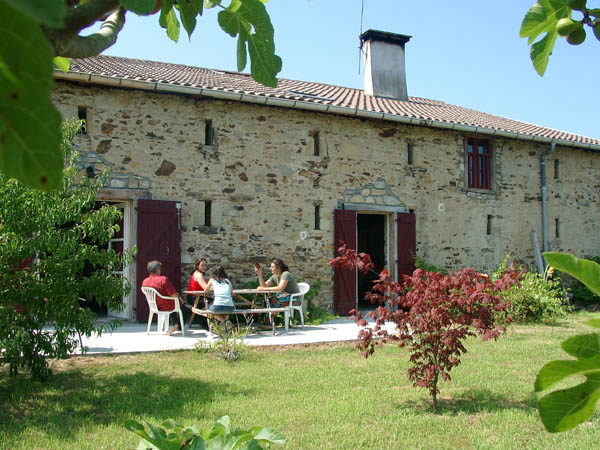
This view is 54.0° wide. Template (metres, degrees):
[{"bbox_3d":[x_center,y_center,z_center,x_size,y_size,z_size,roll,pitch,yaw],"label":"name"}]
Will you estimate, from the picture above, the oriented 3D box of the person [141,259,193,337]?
[{"bbox_3d":[-2.285,1.245,10.074,0.792,1.238,0.495,2,-5,-28],"label":"person"}]

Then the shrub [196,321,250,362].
[{"bbox_3d":[-0.963,1.466,7.416,0.660,0.530,0.600,0,-4,0],"label":"shrub"}]

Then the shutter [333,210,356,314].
[{"bbox_3d":[1.056,0.869,13.805,0.592,2.443,0.050,2,-5,-26],"label":"shutter"}]

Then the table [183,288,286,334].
[{"bbox_3d":[-1.220,1.531,10.510,1.655,0.732,1.608,2,-5,-24],"label":"table"}]

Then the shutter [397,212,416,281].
[{"bbox_3d":[2.525,0.885,13.798,0.528,2.308,0.060,2,-5,-26],"label":"shutter"}]

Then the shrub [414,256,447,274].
[{"bbox_3d":[3.256,1.448,14.590,0.941,1.238,0.594,2,-5,-26],"label":"shrub"}]

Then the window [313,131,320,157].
[{"bbox_3d":[0.393,-1.897,13.798,0.133,0.593,0.100,2,-5,-26],"label":"window"}]

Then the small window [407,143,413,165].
[{"bbox_3d":[2.806,-1.798,14.990,0.138,0.559,0.100,2,-5,-26],"label":"small window"}]

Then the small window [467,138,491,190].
[{"bbox_3d":[4.616,-1.548,15.189,0.748,1.268,0.120,2,-5,-26],"label":"small window"}]

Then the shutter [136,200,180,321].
[{"bbox_3d":[-2.839,0.723,11.879,0.883,2.424,0.050,2,-5,-26],"label":"shutter"}]

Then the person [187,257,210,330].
[{"bbox_3d":[-1.750,1.197,10.300,0.720,1.260,0.480,-2,-5,28],"label":"person"}]

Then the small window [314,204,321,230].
[{"bbox_3d":[0.397,-0.171,13.674,0.137,0.566,0.100,2,-5,-26],"label":"small window"}]

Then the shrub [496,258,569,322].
[{"bbox_3d":[4.863,1.346,12.300,1.600,1.360,1.350,0,-4,0],"label":"shrub"}]

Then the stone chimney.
[{"bbox_3d":[2.609,-4.713,17.784,1.531,1.967,0.680,2,-5,-26],"label":"stone chimney"}]

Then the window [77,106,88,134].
[{"bbox_3d":[-4.013,-1.928,10.891,0.181,0.500,0.120,2,-5,-26],"label":"window"}]

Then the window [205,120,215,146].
[{"bbox_3d":[-1.943,-1.981,12.643,0.189,0.543,0.100,2,-5,-26],"label":"window"}]

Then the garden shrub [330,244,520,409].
[{"bbox_3d":[1.143,0.925,5.368,1.680,1.480,1.400,0,-4,0],"label":"garden shrub"}]

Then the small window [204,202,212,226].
[{"bbox_3d":[-1.836,-0.225,11.837,0.150,0.506,0.120,2,-5,-26],"label":"small window"}]

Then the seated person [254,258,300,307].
[{"bbox_3d":[-0.427,1.298,10.938,0.792,1.257,0.495,2,-5,-27],"label":"seated person"}]

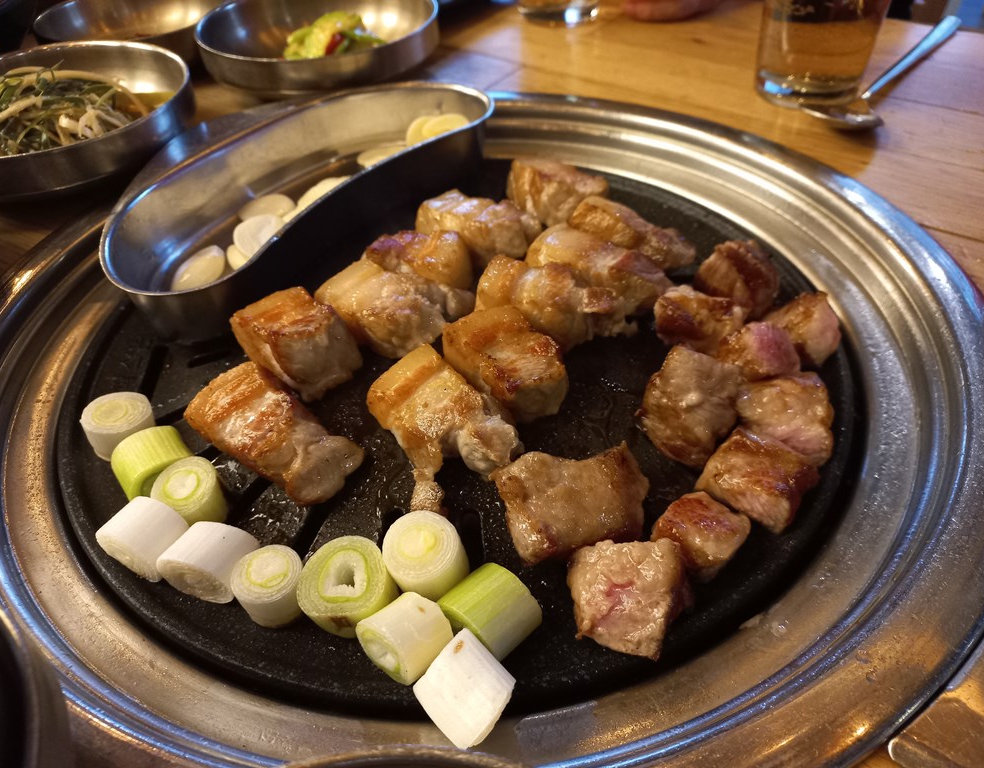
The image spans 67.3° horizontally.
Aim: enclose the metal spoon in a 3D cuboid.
[{"bbox_3d":[0.257,-0.202,0.460,0.044,0.020,0.198,31,53,31],"label":"metal spoon"}]

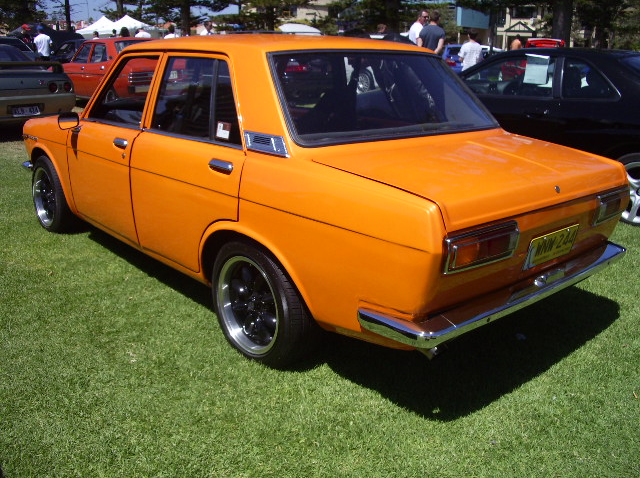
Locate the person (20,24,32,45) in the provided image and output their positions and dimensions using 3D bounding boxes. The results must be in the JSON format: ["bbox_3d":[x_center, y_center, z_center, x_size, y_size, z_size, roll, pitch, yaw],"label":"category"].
[{"bbox_3d":[-8.881,-5.649,19.746,0.340,1.720,0.480,4,17,8],"label":"person"}]

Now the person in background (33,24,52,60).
[{"bbox_3d":[-8.429,-5.614,19.743,0.500,1.700,0.330,-3,17,-14],"label":"person in background"}]

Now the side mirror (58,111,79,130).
[{"bbox_3d":[-1.495,-0.702,3.853,0.132,0.107,0.055,-13,22,-41],"label":"side mirror"}]

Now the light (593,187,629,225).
[{"bbox_3d":[1.278,-0.147,2.828,0.352,0.127,0.055,-13,22,-41],"label":"light"}]

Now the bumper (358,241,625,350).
[{"bbox_3d":[0.795,0.164,2.582,1.530,0.110,0.285,-13,22,-41],"label":"bumper"}]

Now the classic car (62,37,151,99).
[{"bbox_3d":[-4.130,-3.470,13.500,1.620,1.410,4.250,-12,21,-37],"label":"classic car"}]

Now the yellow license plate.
[{"bbox_3d":[0.910,0.029,2.535,0.370,0.135,0.015,-13,31,-41],"label":"yellow license plate"}]

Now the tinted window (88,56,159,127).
[{"bbox_3d":[-1.020,-0.773,3.357,0.060,0.385,0.600,15,3,-45],"label":"tinted window"}]

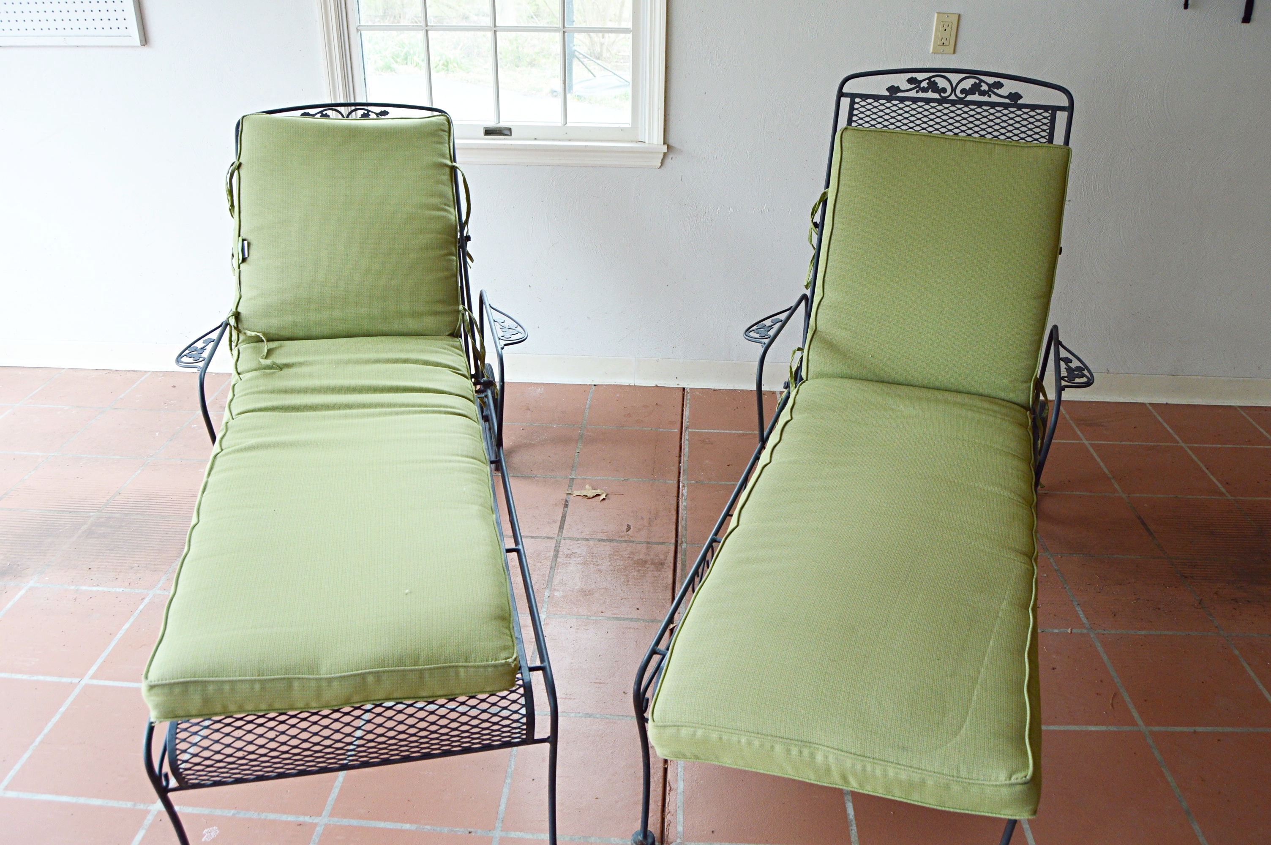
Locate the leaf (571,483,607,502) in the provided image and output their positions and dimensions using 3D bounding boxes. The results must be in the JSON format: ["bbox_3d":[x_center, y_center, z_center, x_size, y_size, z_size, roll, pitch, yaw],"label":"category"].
[{"bbox_3d":[-0.133,0.202,2.735,0.105,0.021,0.062,4,29,7],"label":"leaf"}]

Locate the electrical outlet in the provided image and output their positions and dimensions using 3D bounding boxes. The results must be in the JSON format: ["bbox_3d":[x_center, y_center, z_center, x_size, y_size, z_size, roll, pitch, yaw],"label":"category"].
[{"bbox_3d":[0.900,-1.129,2.765,0.071,0.115,0.008,2,29,2],"label":"electrical outlet"}]

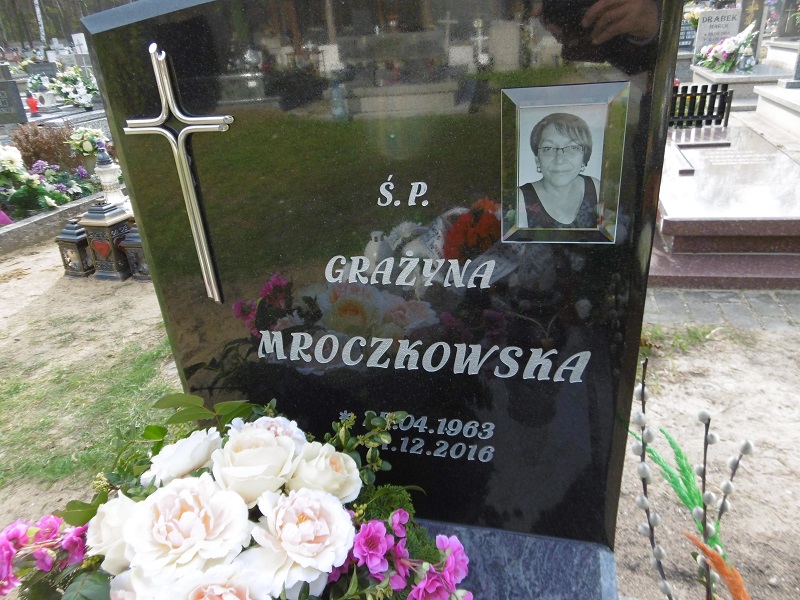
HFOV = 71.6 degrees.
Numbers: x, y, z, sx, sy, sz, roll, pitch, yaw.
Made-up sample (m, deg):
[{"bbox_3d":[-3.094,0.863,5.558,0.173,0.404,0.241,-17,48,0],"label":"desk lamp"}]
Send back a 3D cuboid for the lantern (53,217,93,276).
[{"bbox_3d":[-1.598,-0.269,2.755,0.153,0.272,0.140,5,27,21],"label":"lantern"}]

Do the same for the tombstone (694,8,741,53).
[{"bbox_3d":[3.797,-3.135,6.613,0.440,0.600,0.100,2,26,15],"label":"tombstone"}]

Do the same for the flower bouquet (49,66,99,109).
[{"bbox_3d":[-3.473,-2.250,5.900,0.480,0.430,0.380,-6,25,-3],"label":"flower bouquet"}]

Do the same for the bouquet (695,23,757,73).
[{"bbox_3d":[3.461,-2.684,5.897,0.540,0.480,0.320,2,26,15],"label":"bouquet"}]

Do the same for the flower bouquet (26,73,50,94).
[{"bbox_3d":[-4.497,-2.693,6.900,0.290,0.280,0.260,-6,25,-3],"label":"flower bouquet"}]

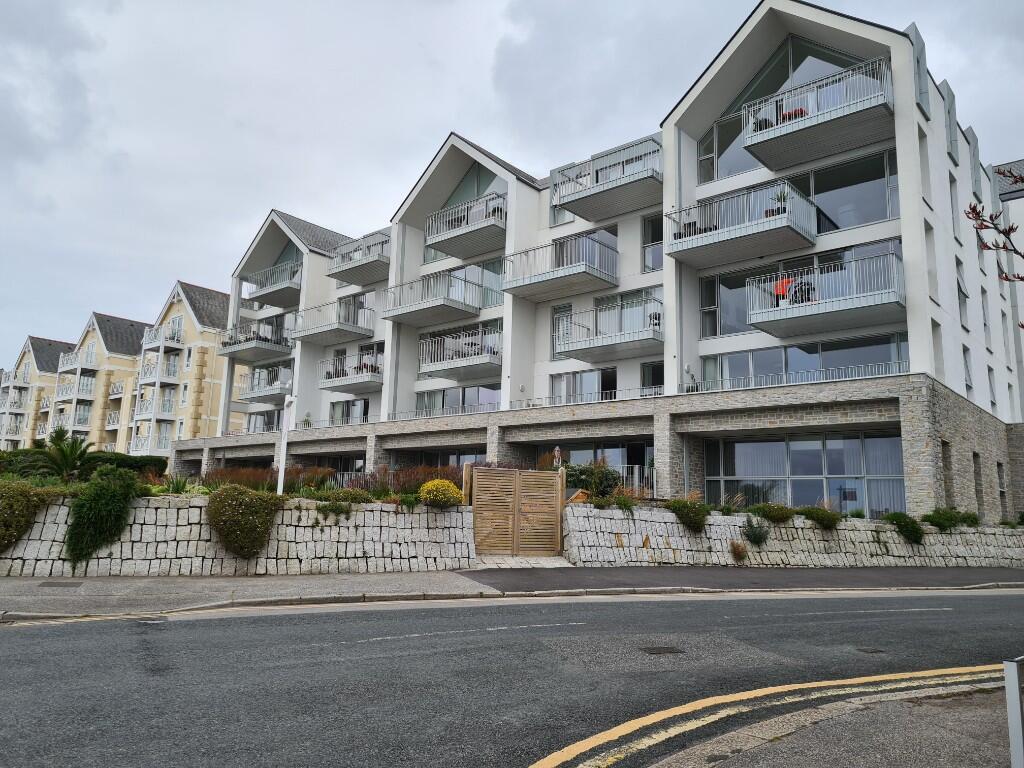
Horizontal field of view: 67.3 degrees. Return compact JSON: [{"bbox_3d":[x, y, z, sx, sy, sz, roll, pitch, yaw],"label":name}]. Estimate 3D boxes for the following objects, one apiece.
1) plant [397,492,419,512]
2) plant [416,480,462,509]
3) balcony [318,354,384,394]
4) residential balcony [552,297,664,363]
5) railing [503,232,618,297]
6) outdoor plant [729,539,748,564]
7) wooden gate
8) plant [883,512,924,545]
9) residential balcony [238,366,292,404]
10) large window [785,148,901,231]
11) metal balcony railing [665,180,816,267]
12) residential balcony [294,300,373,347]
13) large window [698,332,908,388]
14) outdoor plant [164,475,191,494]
[{"bbox_3d":[-2.120,2.404,15.600,0.440,0.380,0.400,4,-10,-15],"label":"plant"},{"bbox_3d":[-1.471,2.221,15.600,0.858,0.578,0.800,5,-11,-17],"label":"plant"},{"bbox_3d":[-7.266,-0.482,37.768,4.095,1.453,2.243,-7,-13,40],"label":"balcony"},{"bbox_3d":[3.962,-1.864,28.134,4.173,1.453,2.243,-7,-13,40],"label":"residential balcony"},{"bbox_3d":[2.053,-4.818,32.868,4.441,1.575,2.394,-7,-13,41],"label":"railing"},{"bbox_3d":[5.272,3.898,17.900,0.480,0.480,0.360,7,-11,-28],"label":"outdoor plant"},{"bbox_3d":[0.144,2.716,16.217,1.860,1.800,0.090,4,-10,-14],"label":"wooden gate"},{"bbox_3d":[10.333,3.814,20.300,1.100,0.800,0.650,7,-11,-27],"label":"plant"},{"bbox_3d":[-12.902,0.212,42.604,4.192,1.453,2.243,-7,-13,40],"label":"residential balcony"},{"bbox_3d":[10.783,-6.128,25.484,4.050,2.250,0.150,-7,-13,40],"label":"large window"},{"bbox_3d":[7.519,-5.172,25.657,4.251,1.453,2.243,-7,-13,40],"label":"metal balcony railing"},{"bbox_3d":[-10.049,-3.362,43.380,4.379,1.544,2.394,-7,-13,41],"label":"residential balcony"},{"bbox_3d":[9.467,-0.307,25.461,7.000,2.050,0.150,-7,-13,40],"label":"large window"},{"bbox_3d":[-6.263,1.882,14.400,0.500,0.420,0.480,6,-11,-24],"label":"outdoor plant"}]

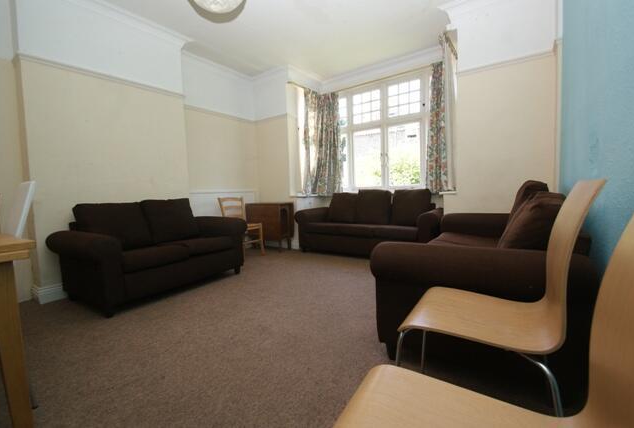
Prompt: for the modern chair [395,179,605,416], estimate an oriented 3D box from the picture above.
[{"bbox_3d":[0.524,0.347,0.878,0.496,0.882,0.402,1,5,35],"label":"modern chair"}]

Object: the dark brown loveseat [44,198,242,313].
[{"bbox_3d":[-1.562,0.303,2.760,0.865,0.887,1.547,1,6,35],"label":"dark brown loveseat"}]

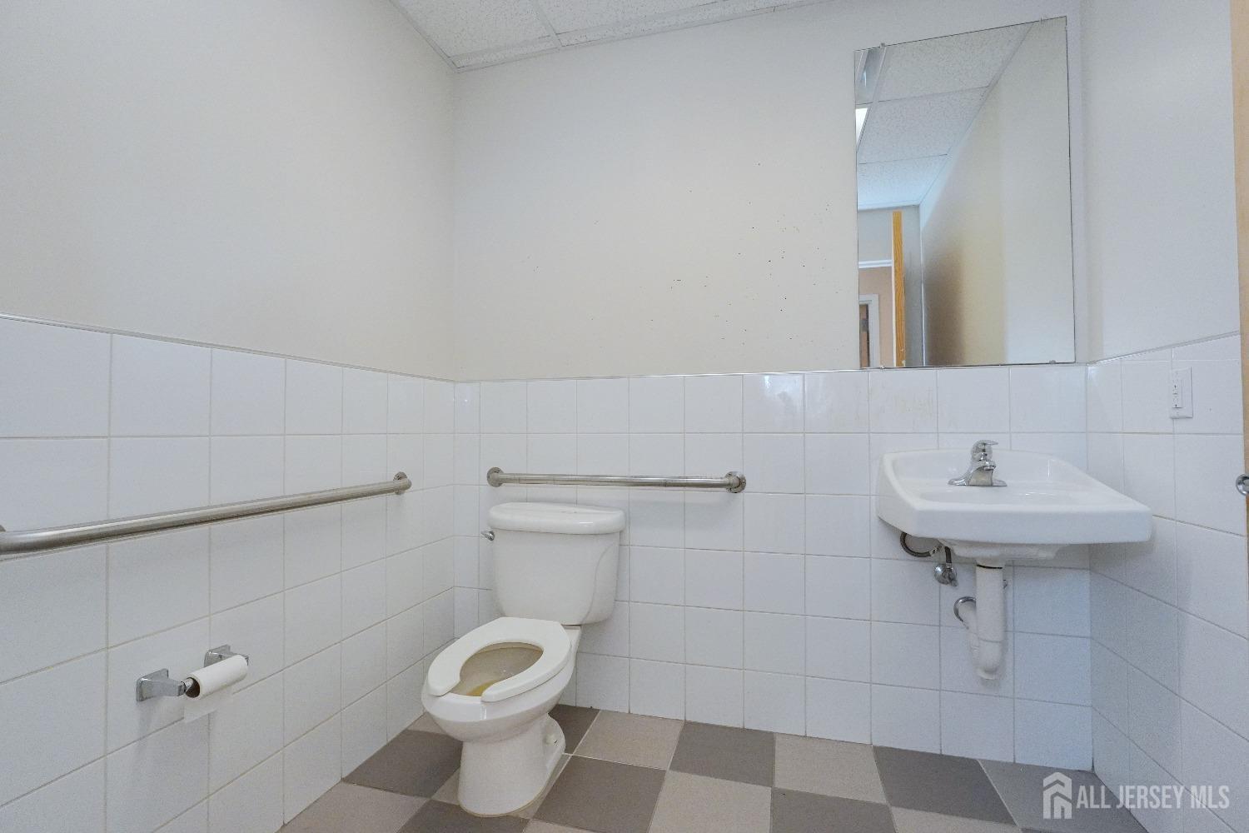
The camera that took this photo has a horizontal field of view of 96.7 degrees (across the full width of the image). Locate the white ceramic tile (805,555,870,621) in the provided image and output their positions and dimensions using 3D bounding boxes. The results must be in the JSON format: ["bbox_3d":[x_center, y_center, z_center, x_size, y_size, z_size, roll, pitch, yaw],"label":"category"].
[{"bbox_3d":[0.706,0.563,1.837,0.200,0.200,0.010,-1,-1,15],"label":"white ceramic tile"}]

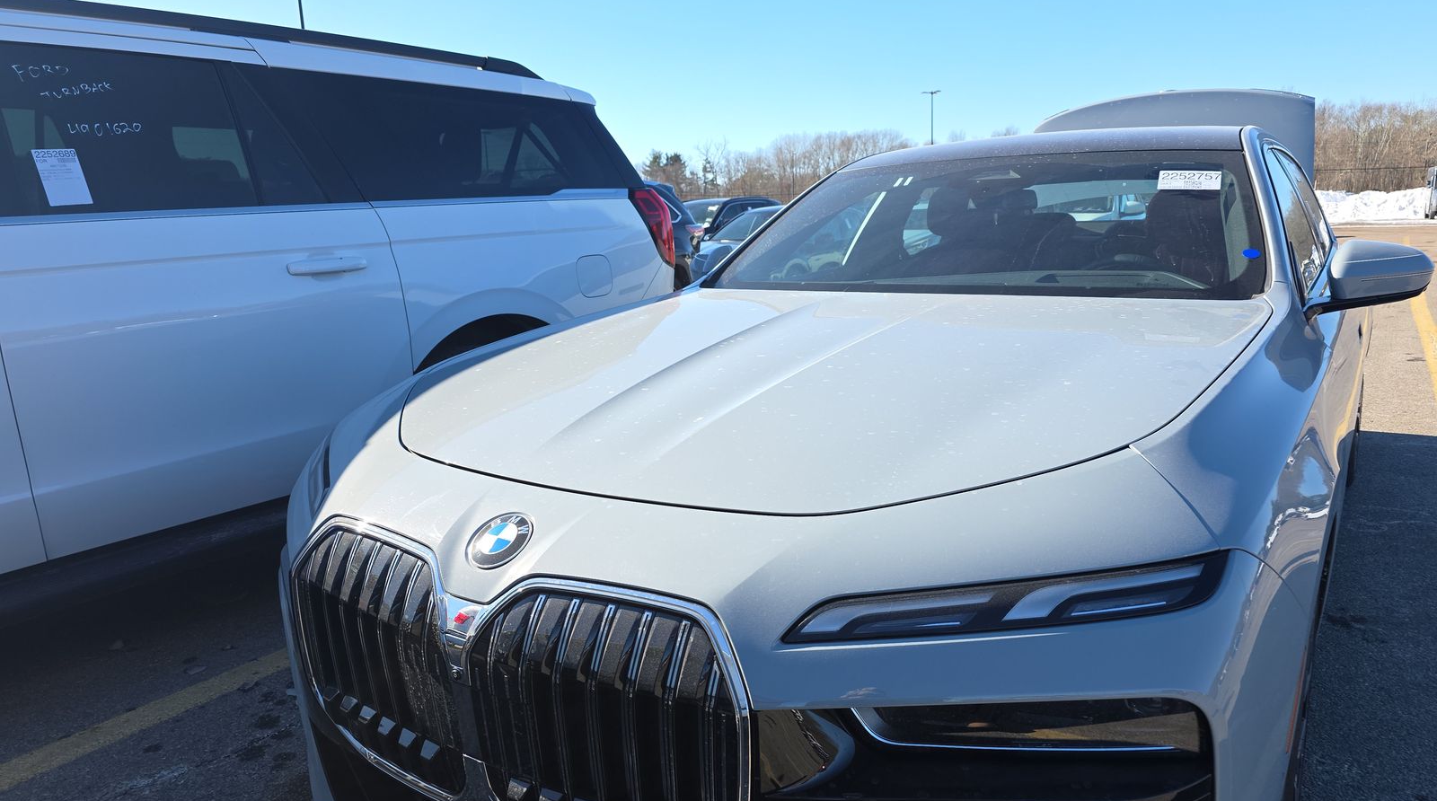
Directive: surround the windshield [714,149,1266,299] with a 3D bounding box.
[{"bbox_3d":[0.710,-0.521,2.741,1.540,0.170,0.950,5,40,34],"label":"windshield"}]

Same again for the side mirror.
[{"bbox_3d":[1.545,-0.285,2.261,0.240,0.180,0.170,5,14,34],"label":"side mirror"}]

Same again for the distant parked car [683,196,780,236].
[{"bbox_3d":[-0.095,-3.373,19.675,1.870,1.640,4.650,4,13,31],"label":"distant parked car"}]

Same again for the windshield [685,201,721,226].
[{"bbox_3d":[-0.609,-3.643,18.701,1.420,0.170,0.840,4,48,31],"label":"windshield"}]

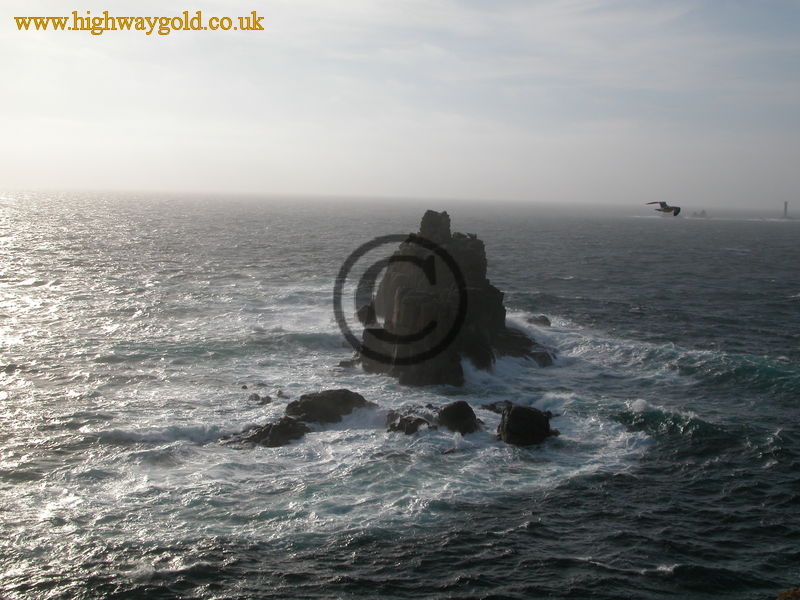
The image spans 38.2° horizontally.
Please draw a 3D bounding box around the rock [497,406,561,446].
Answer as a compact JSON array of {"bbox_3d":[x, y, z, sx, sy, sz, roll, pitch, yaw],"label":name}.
[{"bbox_3d":[17.840,17.330,160.620,8.400,4.900,6.200,2,5,7],"label":"rock"}]

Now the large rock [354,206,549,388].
[{"bbox_3d":[12.052,-1.735,238.809,40.000,32.500,38.000,2,5,0],"label":"large rock"}]

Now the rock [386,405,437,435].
[{"bbox_3d":[1.720,17.160,165.890,7.100,3.300,6.000,2,5,1],"label":"rock"}]

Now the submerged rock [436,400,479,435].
[{"bbox_3d":[8.530,16.830,166.730,5.600,4.200,5.000,2,5,3],"label":"submerged rock"}]

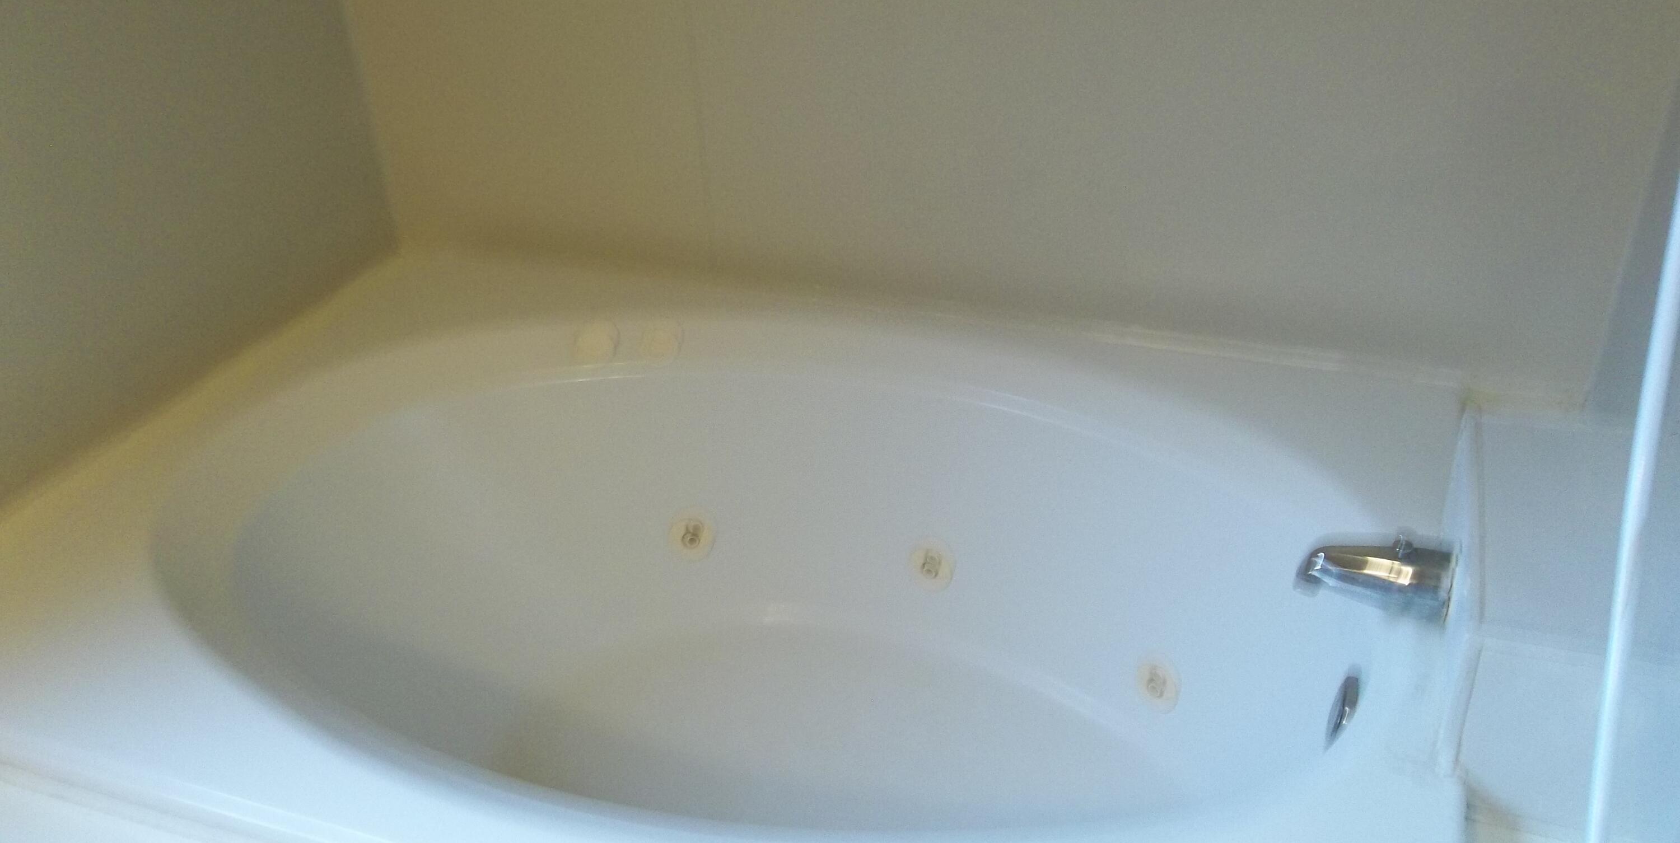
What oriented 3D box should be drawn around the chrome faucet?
[{"bbox_3d":[0.507,0.139,1.242,0.135,0.078,0.064,9,34,18],"label":"chrome faucet"}]

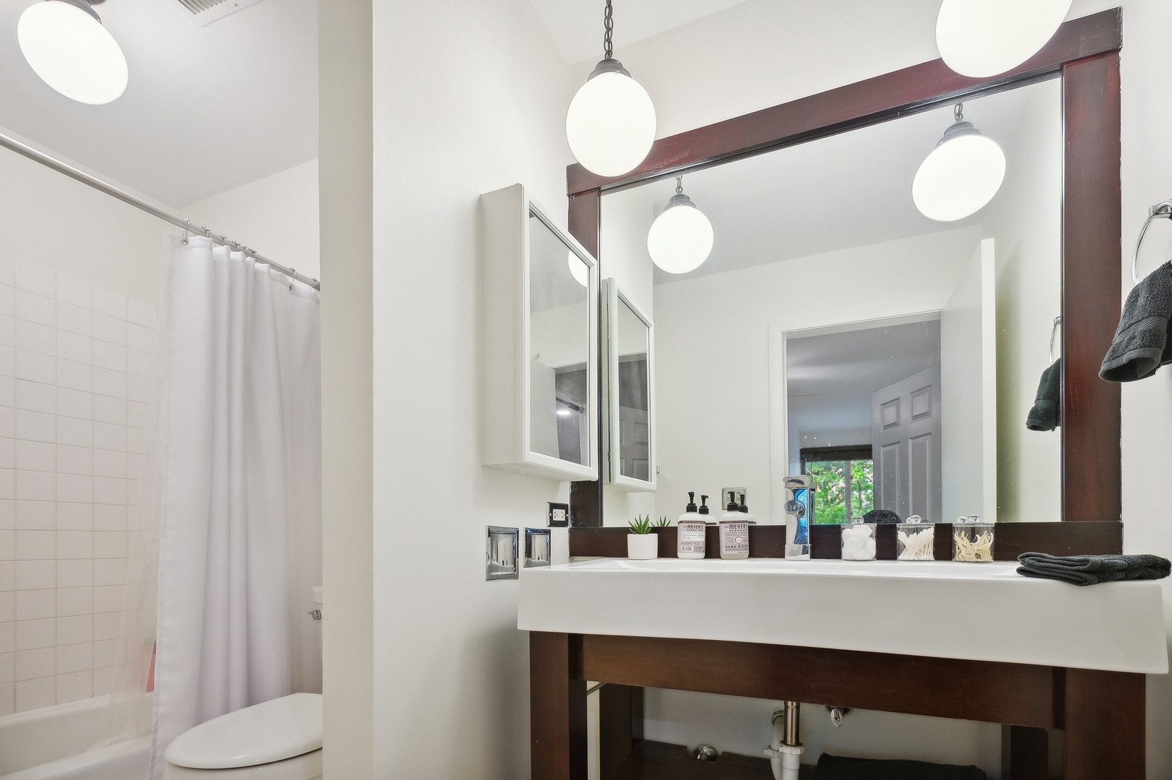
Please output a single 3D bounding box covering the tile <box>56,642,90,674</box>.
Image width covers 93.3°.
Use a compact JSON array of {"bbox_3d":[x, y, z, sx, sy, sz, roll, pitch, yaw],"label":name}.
[{"bbox_3d":[-1.985,1.040,2.147,0.009,0.108,0.108,-3,-7,27],"label":"tile"}]

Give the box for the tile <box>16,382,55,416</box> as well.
[{"bbox_3d":[-2.041,0.028,2.053,0.009,0.108,0.108,-3,-7,27],"label":"tile"}]

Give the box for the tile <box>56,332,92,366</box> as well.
[{"bbox_3d":[-1.970,-0.163,2.133,0.010,0.110,0.108,0,-4,29],"label":"tile"}]

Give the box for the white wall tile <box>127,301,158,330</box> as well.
[{"bbox_3d":[-1.859,-0.327,2.321,0.010,0.110,0.108,0,-4,29],"label":"white wall tile"}]

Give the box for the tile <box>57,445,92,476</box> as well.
[{"bbox_3d":[-1.979,0.273,2.142,0.010,0.109,0.111,-1,-7,27],"label":"tile"}]

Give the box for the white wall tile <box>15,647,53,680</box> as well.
[{"bbox_3d":[-2.025,1.009,2.039,0.010,0.110,0.108,0,-4,29],"label":"white wall tile"}]

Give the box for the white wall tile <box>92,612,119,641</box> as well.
[{"bbox_3d":[-1.905,0.950,2.215,0.010,0.108,0.108,-5,-7,26],"label":"white wall tile"}]

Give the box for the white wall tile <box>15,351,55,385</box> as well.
[{"bbox_3d":[-2.032,-0.082,2.044,0.010,0.109,0.111,-1,-7,27],"label":"white wall tile"}]

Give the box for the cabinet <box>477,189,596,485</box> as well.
[{"bbox_3d":[-0.099,-0.106,1.375,0.108,0.620,0.400,-7,-13,23],"label":"cabinet"}]

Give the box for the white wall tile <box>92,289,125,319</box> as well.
[{"bbox_3d":[-1.929,-0.355,2.241,0.009,0.105,0.108,-3,-7,27],"label":"white wall tile"}]

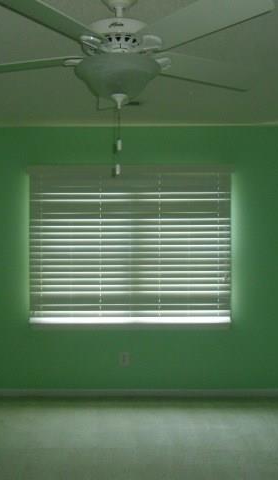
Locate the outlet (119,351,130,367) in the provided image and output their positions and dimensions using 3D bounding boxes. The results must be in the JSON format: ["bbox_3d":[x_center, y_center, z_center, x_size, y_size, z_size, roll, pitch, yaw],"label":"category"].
[{"bbox_3d":[-0.129,1.054,4.441,0.073,0.118,0.010,0,2,0],"label":"outlet"}]

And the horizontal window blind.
[{"bbox_3d":[-0.072,0.046,4.375,1.781,1.405,0.070,0,2,0],"label":"horizontal window blind"}]

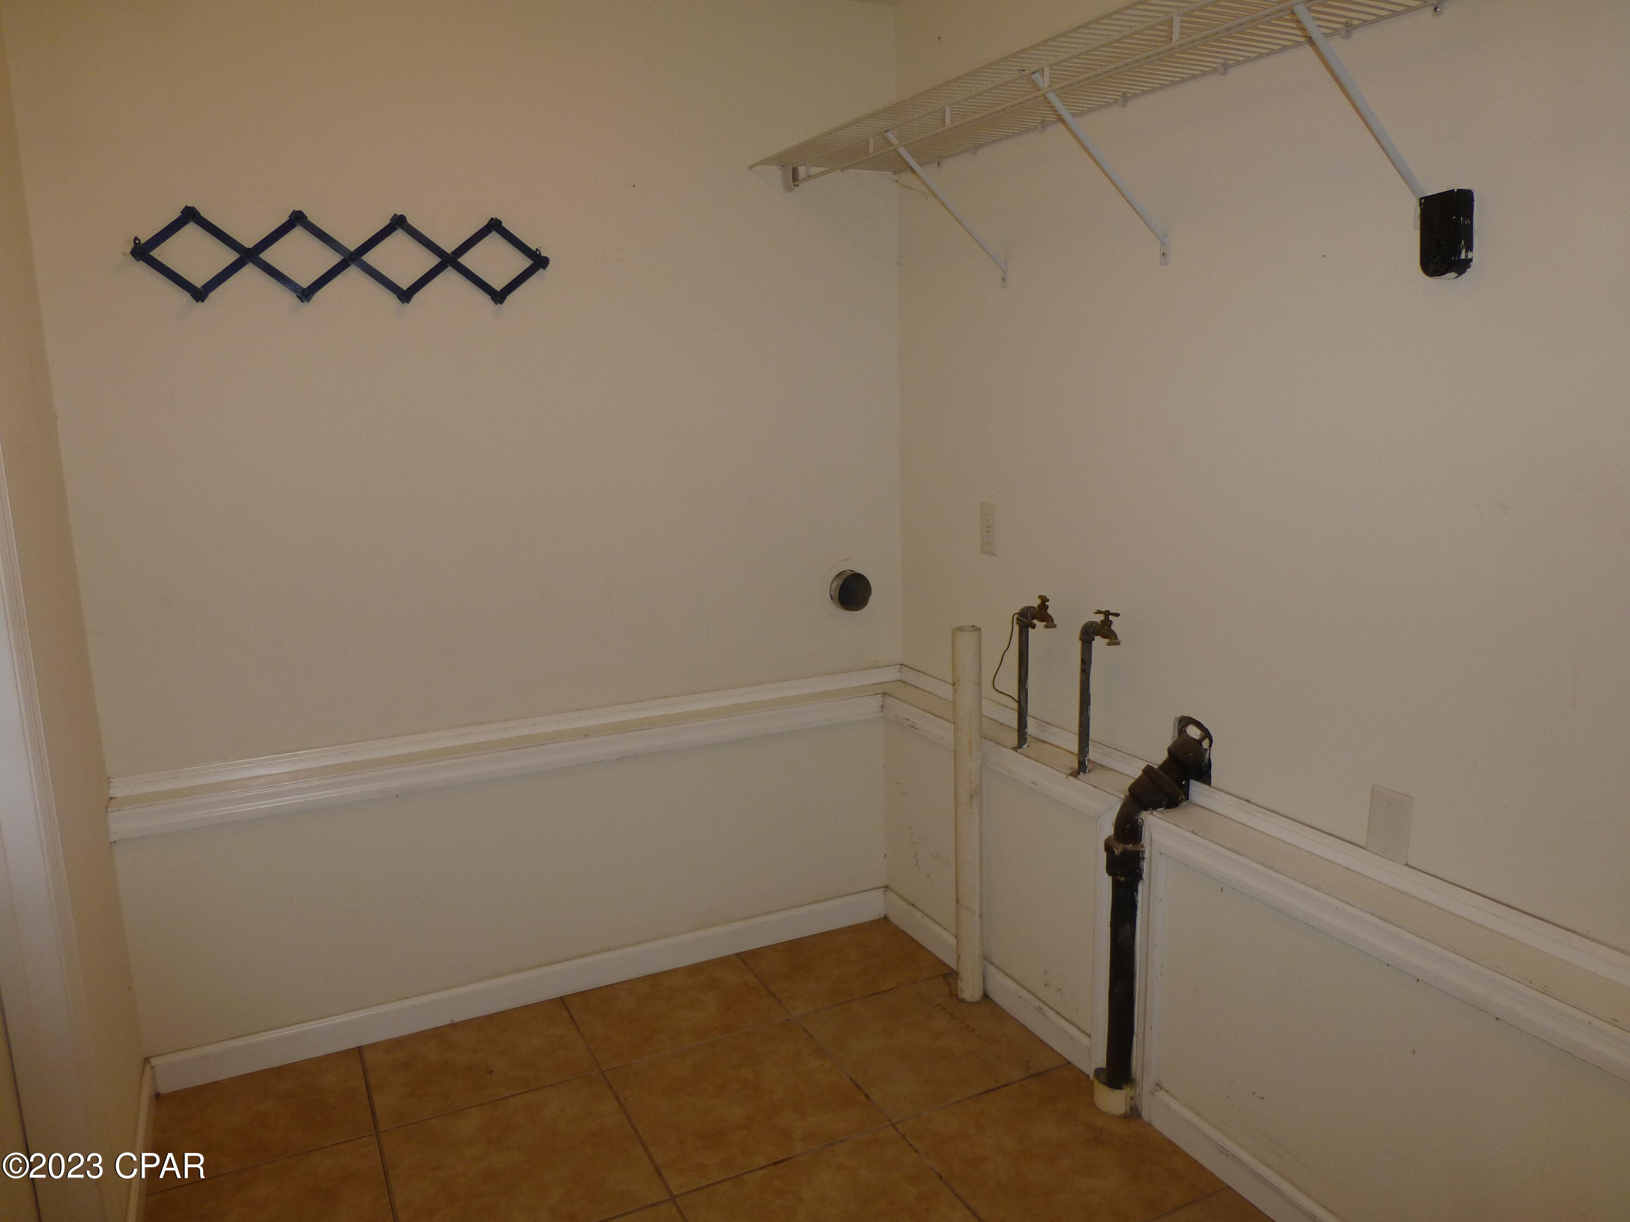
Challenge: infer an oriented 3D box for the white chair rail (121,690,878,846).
[{"bbox_3d":[-0.578,0.322,2.498,1.680,0.063,0.020,-6,12,-26],"label":"white chair rail"}]

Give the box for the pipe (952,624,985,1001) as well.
[{"bbox_3d":[0.338,0.457,2.480,0.060,0.863,0.060,-2,13,1],"label":"pipe"}]

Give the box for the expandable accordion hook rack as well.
[{"bbox_3d":[-0.907,-0.695,2.239,0.757,0.167,0.038,-6,12,-26],"label":"expandable accordion hook rack"}]

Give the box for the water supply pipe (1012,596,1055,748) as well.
[{"bbox_3d":[0.456,0.132,2.335,0.042,0.335,0.119,-6,12,-26],"label":"water supply pipe"}]

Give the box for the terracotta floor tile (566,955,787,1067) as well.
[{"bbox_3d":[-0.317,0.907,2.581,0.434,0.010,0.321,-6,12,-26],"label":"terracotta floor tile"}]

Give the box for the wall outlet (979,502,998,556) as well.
[{"bbox_3d":[0.389,-0.182,2.544,0.008,0.115,0.071,-6,12,-26],"label":"wall outlet"}]

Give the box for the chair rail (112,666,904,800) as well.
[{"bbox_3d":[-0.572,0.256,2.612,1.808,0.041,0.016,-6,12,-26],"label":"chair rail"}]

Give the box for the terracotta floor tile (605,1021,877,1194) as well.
[{"bbox_3d":[-0.147,0.970,2.252,0.434,0.010,0.419,-6,12,-26],"label":"terracotta floor tile"}]

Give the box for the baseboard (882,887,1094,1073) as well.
[{"bbox_3d":[0.373,0.827,2.608,0.013,0.084,0.815,-6,12,-26],"label":"baseboard"}]

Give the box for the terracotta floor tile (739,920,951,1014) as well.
[{"bbox_3d":[0.069,0.854,2.740,0.428,0.009,0.320,-6,12,-26],"label":"terracotta floor tile"}]

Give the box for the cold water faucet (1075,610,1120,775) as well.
[{"bbox_3d":[0.556,0.164,2.232,0.046,0.340,0.106,-6,12,-26],"label":"cold water faucet"}]

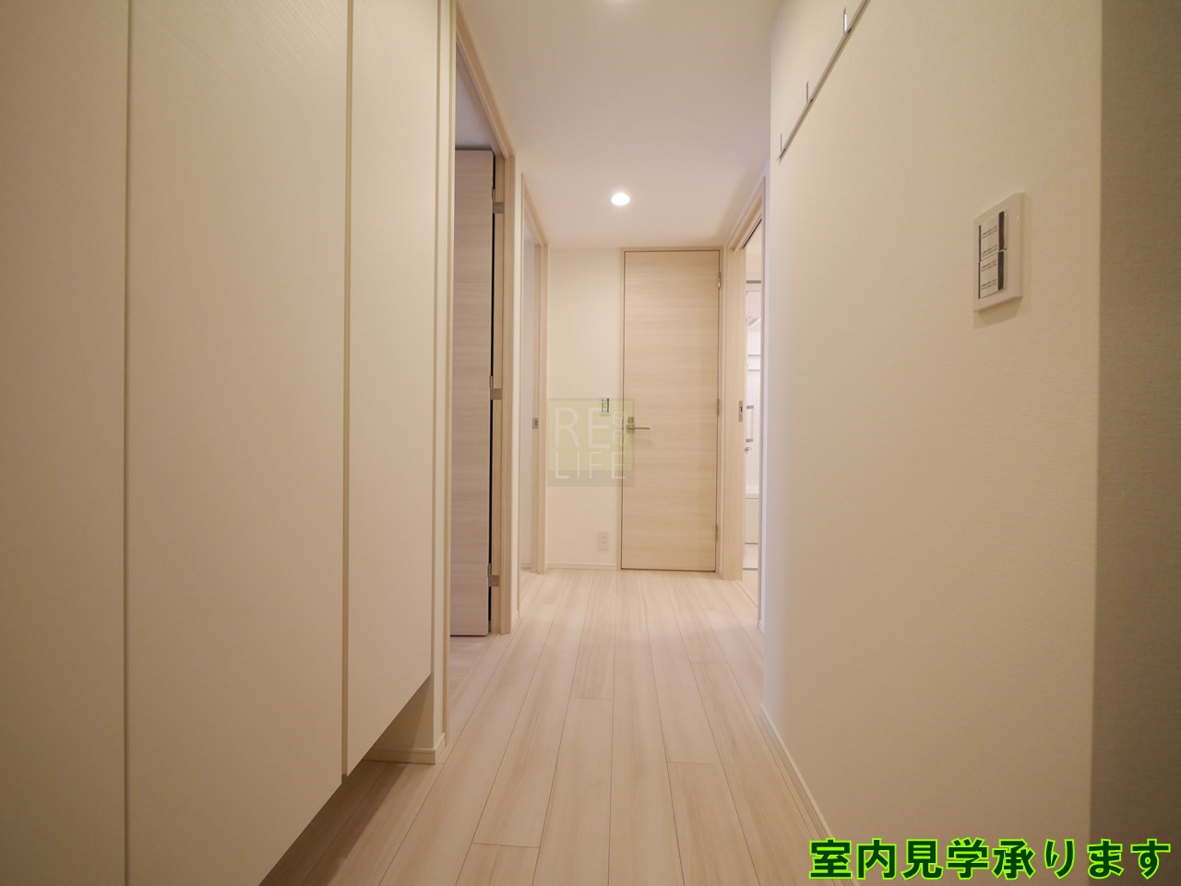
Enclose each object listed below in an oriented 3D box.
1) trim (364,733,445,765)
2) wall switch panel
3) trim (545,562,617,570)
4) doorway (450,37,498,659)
[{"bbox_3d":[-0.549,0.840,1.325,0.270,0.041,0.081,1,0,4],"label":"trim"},{"bbox_3d":[0.498,-0.228,0.581,0.012,0.121,0.070,1,0,4],"label":"wall switch panel"},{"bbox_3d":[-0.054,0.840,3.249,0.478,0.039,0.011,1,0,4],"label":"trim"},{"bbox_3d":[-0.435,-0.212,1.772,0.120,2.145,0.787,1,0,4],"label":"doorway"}]

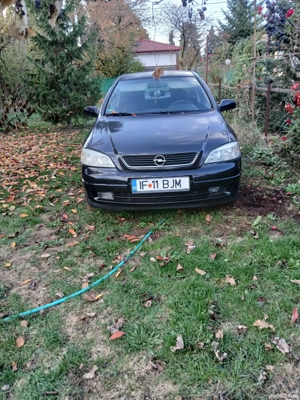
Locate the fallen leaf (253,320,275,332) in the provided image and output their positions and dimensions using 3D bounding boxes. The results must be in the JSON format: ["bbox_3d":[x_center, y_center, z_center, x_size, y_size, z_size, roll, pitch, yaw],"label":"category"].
[{"bbox_3d":[0.644,0.706,1.681,0.111,0.025,0.055,14,27,36],"label":"fallen leaf"}]

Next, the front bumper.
[{"bbox_3d":[0.109,-0.168,2.934,1.660,0.430,0.500,-2,21,3],"label":"front bumper"}]

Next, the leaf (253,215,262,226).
[{"bbox_3d":[0.992,0.189,2.771,0.090,0.100,0.080,-2,21,3],"label":"leaf"}]

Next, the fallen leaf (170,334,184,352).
[{"bbox_3d":[0.143,0.746,1.561,0.065,0.040,0.101,8,24,26],"label":"fallen leaf"}]

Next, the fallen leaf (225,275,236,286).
[{"bbox_3d":[0.575,0.576,2.153,0.060,0.025,0.101,-4,23,-2],"label":"fallen leaf"}]

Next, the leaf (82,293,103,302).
[{"bbox_3d":[-0.401,0.667,2.066,0.132,0.025,0.062,0,23,7],"label":"leaf"}]

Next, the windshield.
[{"bbox_3d":[0.106,-1.335,3.835,1.350,0.138,0.912,-2,51,2],"label":"windshield"}]

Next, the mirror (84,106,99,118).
[{"bbox_3d":[-0.759,-1.152,3.934,0.200,0.145,0.110,-2,23,3],"label":"mirror"}]

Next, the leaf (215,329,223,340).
[{"bbox_3d":[0.367,0.720,1.608,0.045,0.030,0.068,4,22,18],"label":"leaf"}]

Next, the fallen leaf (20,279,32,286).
[{"bbox_3d":[-0.930,0.621,2.260,0.087,0.012,0.029,-22,29,-37],"label":"fallen leaf"}]

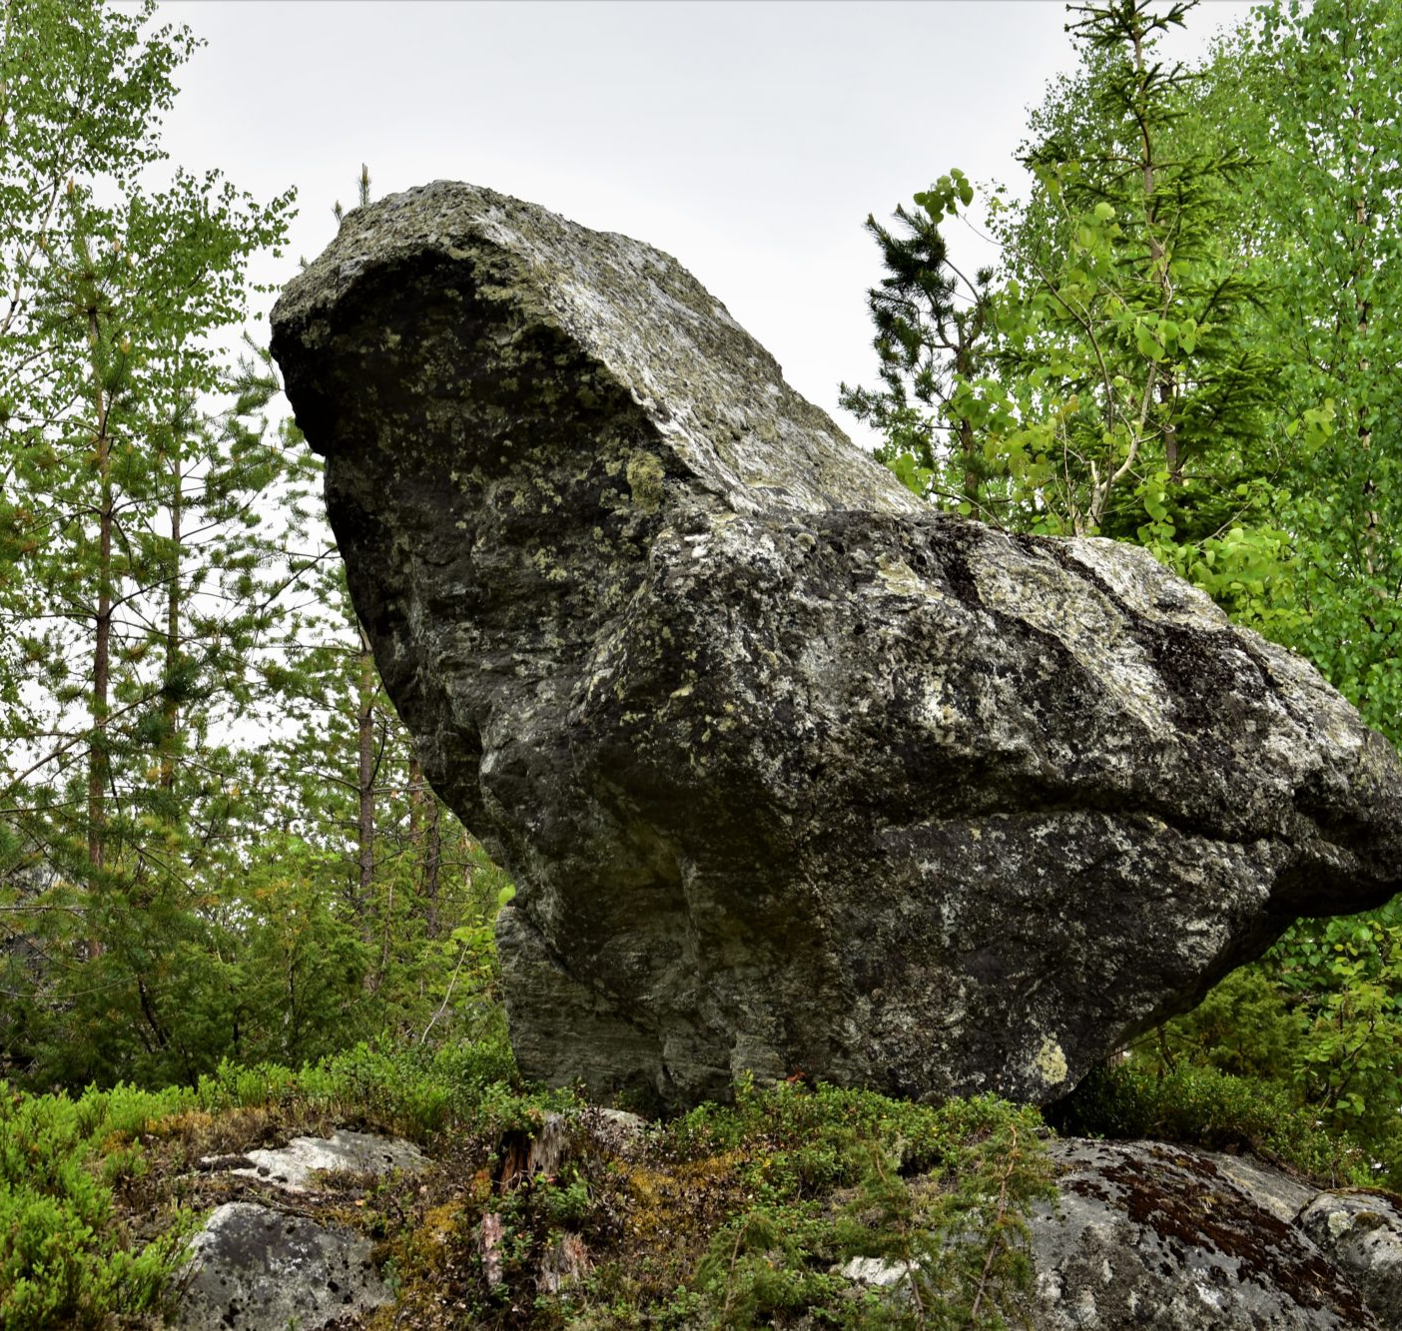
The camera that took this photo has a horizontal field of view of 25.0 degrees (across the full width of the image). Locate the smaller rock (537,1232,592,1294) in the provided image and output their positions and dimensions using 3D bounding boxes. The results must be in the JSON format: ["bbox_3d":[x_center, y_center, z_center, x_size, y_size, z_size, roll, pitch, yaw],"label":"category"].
[{"bbox_3d":[-0.307,1.342,7.100,0.120,0.140,0.100,0,-8,0],"label":"smaller rock"}]

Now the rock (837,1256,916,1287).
[{"bbox_3d":[0.394,1.363,7.100,0.185,0.075,0.130,0,-8,0],"label":"rock"}]

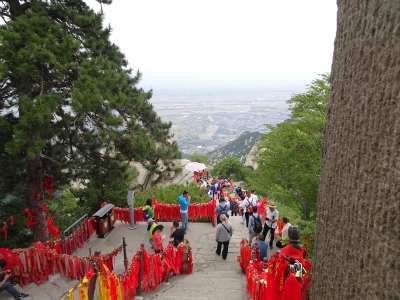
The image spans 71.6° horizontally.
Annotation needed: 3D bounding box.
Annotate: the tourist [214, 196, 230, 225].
[{"bbox_3d":[0.845,2.498,10.409,0.550,1.650,0.400,0,15,0],"label":"tourist"}]

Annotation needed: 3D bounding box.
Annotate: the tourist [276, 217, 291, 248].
[{"bbox_3d":[2.811,2.834,9.392,0.600,1.170,0.500,7,16,24],"label":"tourist"}]

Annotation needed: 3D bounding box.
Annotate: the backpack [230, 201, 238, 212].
[{"bbox_3d":[1.602,2.599,12.800,0.360,0.500,0.250,0,15,0],"label":"backpack"}]

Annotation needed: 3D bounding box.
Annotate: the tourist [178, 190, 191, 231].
[{"bbox_3d":[-0.608,2.387,10.878,0.500,1.690,0.450,2,15,7],"label":"tourist"}]

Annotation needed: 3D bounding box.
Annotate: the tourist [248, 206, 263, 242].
[{"bbox_3d":[1.909,2.653,9.453,0.470,1.570,0.420,-5,15,-19],"label":"tourist"}]

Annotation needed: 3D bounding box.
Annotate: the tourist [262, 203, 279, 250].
[{"bbox_3d":[2.369,2.569,9.317,0.520,1.720,0.480,1,15,3],"label":"tourist"}]

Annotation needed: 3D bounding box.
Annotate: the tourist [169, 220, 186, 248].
[{"bbox_3d":[-0.699,2.888,8.424,0.550,1.630,0.420,-6,16,-21],"label":"tourist"}]

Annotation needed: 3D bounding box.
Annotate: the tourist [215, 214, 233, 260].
[{"bbox_3d":[0.720,2.775,8.761,0.520,1.620,0.360,1,15,5],"label":"tourist"}]

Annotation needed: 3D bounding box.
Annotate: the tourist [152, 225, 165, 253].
[{"bbox_3d":[-1.242,2.951,8.298,0.450,1.570,0.450,-4,15,-15],"label":"tourist"}]

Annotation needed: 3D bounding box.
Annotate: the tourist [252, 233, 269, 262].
[{"bbox_3d":[1.695,3.038,7.705,0.500,1.620,0.420,-10,18,-34],"label":"tourist"}]

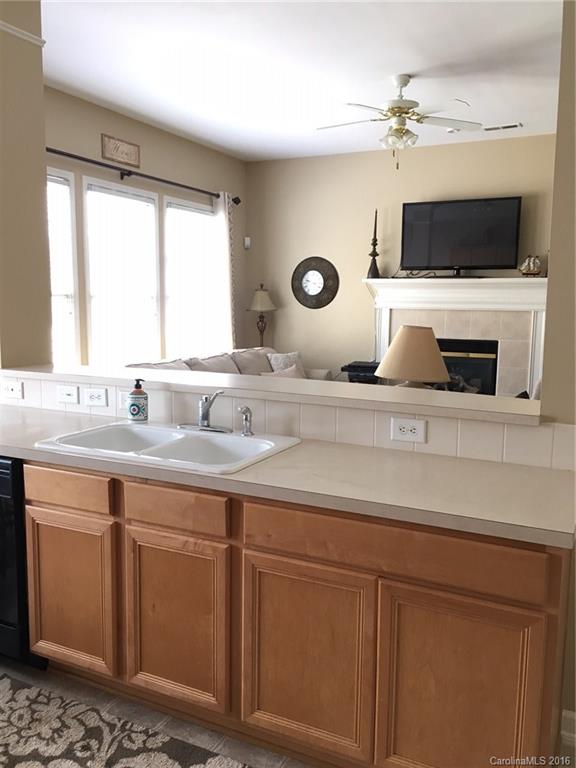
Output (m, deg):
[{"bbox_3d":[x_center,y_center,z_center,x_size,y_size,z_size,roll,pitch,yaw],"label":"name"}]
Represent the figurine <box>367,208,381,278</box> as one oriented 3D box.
[{"bbox_3d":[0.975,-1.558,7.215,0.136,0.770,0.136,4,8,27],"label":"figurine"}]

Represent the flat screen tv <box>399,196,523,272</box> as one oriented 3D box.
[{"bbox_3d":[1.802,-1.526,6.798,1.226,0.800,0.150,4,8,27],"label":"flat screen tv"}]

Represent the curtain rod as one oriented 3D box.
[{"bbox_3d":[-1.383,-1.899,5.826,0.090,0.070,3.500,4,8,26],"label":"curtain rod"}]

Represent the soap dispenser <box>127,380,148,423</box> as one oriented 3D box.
[{"bbox_3d":[-0.652,0.073,2.785,0.086,0.180,0.085,1,7,0],"label":"soap dispenser"}]

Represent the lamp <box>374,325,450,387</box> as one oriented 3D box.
[{"bbox_3d":[0.641,0.032,3.401,0.395,0.680,0.395,4,8,26],"label":"lamp"}]

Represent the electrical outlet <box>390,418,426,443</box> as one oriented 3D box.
[{"bbox_3d":[0.435,0.168,2.313,0.130,0.083,0.012,4,8,26],"label":"electrical outlet"}]

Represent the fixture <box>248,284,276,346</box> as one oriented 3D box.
[{"bbox_3d":[-0.297,-0.314,7.332,0.400,1.620,0.400,4,8,26],"label":"fixture"}]

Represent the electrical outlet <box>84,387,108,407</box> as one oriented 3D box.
[{"bbox_3d":[-0.894,0.064,2.992,0.124,0.080,0.012,4,8,27],"label":"electrical outlet"}]

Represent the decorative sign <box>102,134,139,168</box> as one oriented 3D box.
[{"bbox_3d":[-1.550,-2.167,6.020,0.020,0.218,0.523,4,8,27],"label":"decorative sign"}]

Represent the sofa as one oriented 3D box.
[{"bbox_3d":[-0.512,0.210,6.066,0.950,0.925,2.500,4,8,27],"label":"sofa"}]

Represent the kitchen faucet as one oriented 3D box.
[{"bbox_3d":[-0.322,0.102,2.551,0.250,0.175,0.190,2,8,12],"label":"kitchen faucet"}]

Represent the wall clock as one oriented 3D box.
[{"bbox_3d":[0.309,-1.155,7.343,0.600,0.600,0.050,4,8,26],"label":"wall clock"}]

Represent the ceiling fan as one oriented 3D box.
[{"bbox_3d":[0.823,-1.970,4.687,1.270,0.510,1.270,4,8,26],"label":"ceiling fan"}]

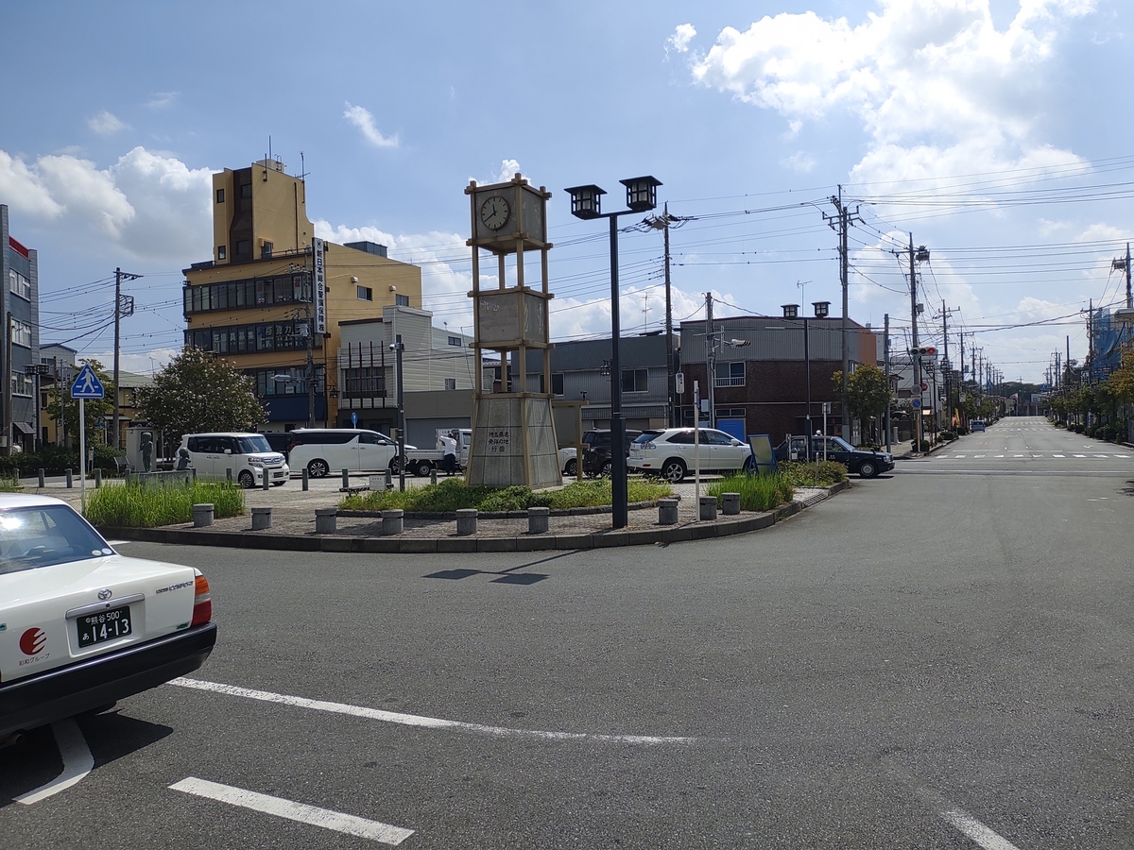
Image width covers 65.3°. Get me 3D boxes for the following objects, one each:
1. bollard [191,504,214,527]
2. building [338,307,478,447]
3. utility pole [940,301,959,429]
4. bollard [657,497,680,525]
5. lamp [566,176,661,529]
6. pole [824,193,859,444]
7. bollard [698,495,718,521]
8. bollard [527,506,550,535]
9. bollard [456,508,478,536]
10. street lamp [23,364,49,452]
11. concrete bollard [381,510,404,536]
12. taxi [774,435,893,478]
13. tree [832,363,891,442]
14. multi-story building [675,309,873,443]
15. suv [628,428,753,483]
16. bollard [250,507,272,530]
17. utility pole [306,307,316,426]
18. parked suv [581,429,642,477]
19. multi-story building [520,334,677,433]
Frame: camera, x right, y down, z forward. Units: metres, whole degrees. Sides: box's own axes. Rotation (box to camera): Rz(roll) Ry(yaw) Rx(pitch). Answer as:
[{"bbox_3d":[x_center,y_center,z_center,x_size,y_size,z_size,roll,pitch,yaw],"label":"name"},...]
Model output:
[{"bbox_3d":[-6.679,1.667,16.250,0.345,0.390,0.345,-1,0,-22],"label":"bollard"},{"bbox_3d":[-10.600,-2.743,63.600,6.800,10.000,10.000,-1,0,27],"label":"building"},{"bbox_3d":[35.393,-5.091,82.000,1.750,12.900,0.700,-1,0,27],"label":"utility pole"},{"bbox_3d":[1.697,1.449,14.800,0.325,0.400,0.325,-1,0,0],"label":"bollard"},{"bbox_3d":[0.852,-1.209,15.280,1.610,5.920,0.580,-1,0,25],"label":"lamp"},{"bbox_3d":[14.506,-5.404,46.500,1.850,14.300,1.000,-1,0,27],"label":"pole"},{"bbox_3d":[2.550,1.517,16.039,0.355,0.400,0.355,-1,0,9],"label":"bollard"},{"bbox_3d":[-0.455,1.532,14.200,0.345,0.390,0.345,-1,0,-2],"label":"bollard"},{"bbox_3d":[-1.646,1.604,14.592,0.355,0.400,0.355,-1,0,-7],"label":"bollard"},{"bbox_3d":[-29.615,-0.279,49.506,1.600,5.900,0.580,-1,0,25],"label":"street lamp"},{"bbox_3d":[-2.898,1.632,14.679,0.355,0.400,0.355,-1,0,-11],"label":"concrete bollard"},{"bbox_3d":[10.150,1.168,34.050,4.650,1.530,1.700,-1,0,26],"label":"taxi"},{"bbox_3d":[16.585,-0.832,50.001,3.200,5.100,3.200,-1,0,26],"label":"tree"},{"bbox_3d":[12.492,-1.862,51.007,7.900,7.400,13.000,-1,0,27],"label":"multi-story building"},{"bbox_3d":[4.282,0.902,28.100,4.730,1.680,1.845,-1,0,-16],"label":"suv"},{"bbox_3d":[-5.275,1.598,15.300,0.330,0.400,0.330,-1,0,27],"label":"bollard"},{"bbox_3d":[-17.497,-3.610,60.500,0.450,12.000,0.450,-1,0,27],"label":"utility pole"},{"bbox_3d":[2.923,0.968,33.119,4.550,1.660,1.800,-1,0,-14],"label":"parked suv"},{"bbox_3d":[3.143,-1.638,59.176,10.900,7.200,10.000,-1,0,26],"label":"multi-story building"}]

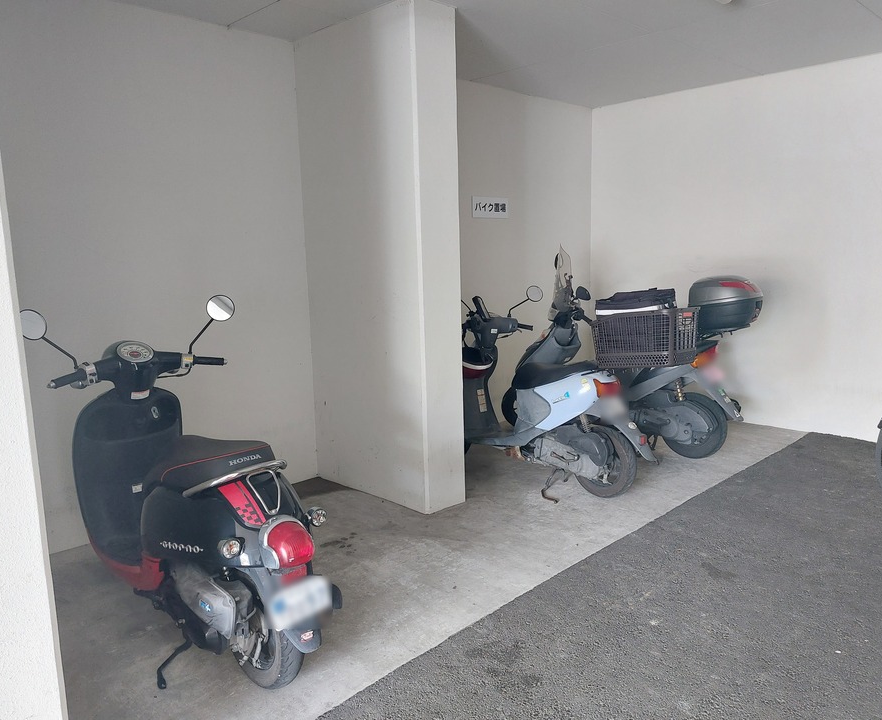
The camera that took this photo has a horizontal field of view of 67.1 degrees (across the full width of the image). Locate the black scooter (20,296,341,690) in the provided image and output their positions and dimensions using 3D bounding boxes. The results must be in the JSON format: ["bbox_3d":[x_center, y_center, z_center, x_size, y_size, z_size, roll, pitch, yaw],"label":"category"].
[{"bbox_3d":[-0.967,0.405,2.425,0.790,1.210,1.660,-10,12,-43],"label":"black scooter"}]

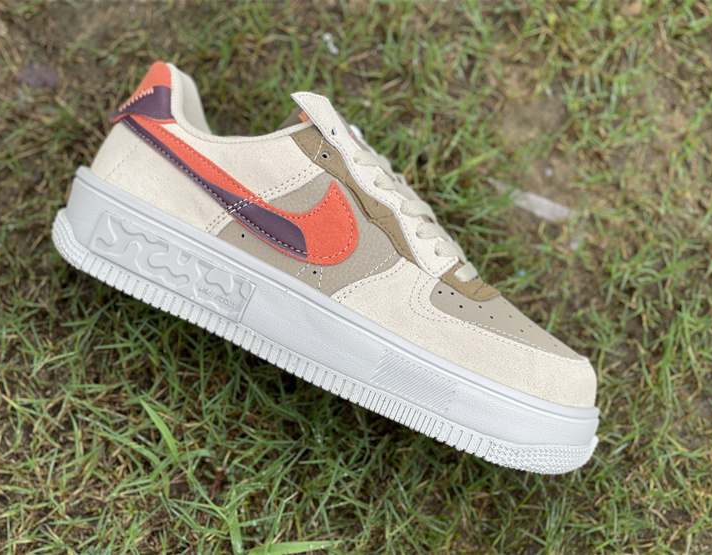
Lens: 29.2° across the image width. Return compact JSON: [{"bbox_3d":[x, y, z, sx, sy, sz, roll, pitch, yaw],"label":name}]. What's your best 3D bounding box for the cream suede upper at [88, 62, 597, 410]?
[{"bbox_3d":[0.008,-0.030,0.660,0.272,0.100,0.083,24,99,-4],"label":"cream suede upper"}]

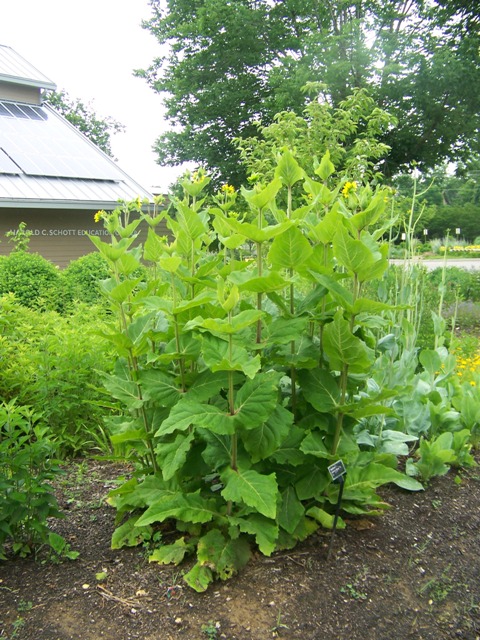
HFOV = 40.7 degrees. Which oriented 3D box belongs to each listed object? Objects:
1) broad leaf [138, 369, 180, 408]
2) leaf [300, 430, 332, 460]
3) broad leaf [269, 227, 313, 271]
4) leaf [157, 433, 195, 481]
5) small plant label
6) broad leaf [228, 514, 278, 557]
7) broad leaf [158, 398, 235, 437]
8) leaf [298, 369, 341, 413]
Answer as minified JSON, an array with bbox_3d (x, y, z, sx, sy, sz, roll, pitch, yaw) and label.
[{"bbox_3d":[-0.439,0.379,3.576,0.230,0.190,0.075,15,-14,2],"label":"broad leaf"},{"bbox_3d":[0.439,0.723,3.668,0.229,0.080,0.180,18,36,-33],"label":"leaf"},{"bbox_3d":[0.271,-0.381,3.469,0.232,0.245,0.075,0,34,0],"label":"broad leaf"},{"bbox_3d":[-0.351,0.731,3.466,0.170,0.296,0.080,35,-36,-7],"label":"leaf"},{"bbox_3d":[0.451,0.694,2.992,0.099,0.060,0.010,-17,-9,-42],"label":"small plant label"},{"bbox_3d":[0.090,1.085,3.321,0.190,0.080,0.306,-13,32,-42],"label":"broad leaf"},{"bbox_3d":[-0.241,0.506,3.291,0.385,0.090,0.200,-14,49,-15],"label":"broad leaf"},{"bbox_3d":[0.477,0.406,3.785,0.292,0.205,0.080,50,2,30],"label":"leaf"}]

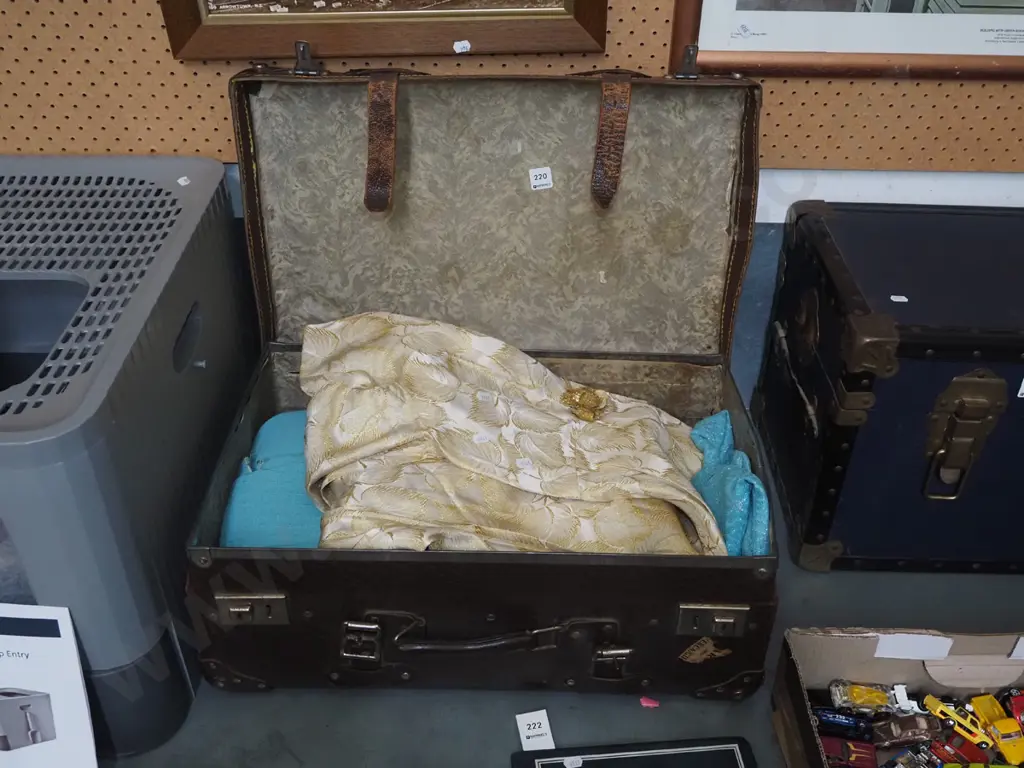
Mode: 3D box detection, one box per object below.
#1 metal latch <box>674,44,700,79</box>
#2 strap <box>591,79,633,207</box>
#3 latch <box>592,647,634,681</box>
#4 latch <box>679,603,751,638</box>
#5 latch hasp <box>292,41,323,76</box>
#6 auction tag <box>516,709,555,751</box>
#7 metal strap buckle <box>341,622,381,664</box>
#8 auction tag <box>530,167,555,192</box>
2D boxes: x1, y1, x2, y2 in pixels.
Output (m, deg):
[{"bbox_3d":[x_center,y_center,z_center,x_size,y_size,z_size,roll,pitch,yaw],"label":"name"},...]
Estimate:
[{"bbox_3d":[0.187,-0.341,1.065,0.026,0.037,0.009,1,28,1],"label":"metal latch"},{"bbox_3d":[0.109,-0.266,1.103,0.031,0.148,0.013,4,28,0],"label":"strap"},{"bbox_3d":[0.103,0.285,1.022,0.038,0.037,0.014,1,28,1],"label":"latch"},{"bbox_3d":[0.200,0.236,1.000,0.070,0.036,0.011,1,28,1],"label":"latch"},{"bbox_3d":[-0.217,-0.347,1.072,0.029,0.038,0.009,1,28,1],"label":"latch hasp"},{"bbox_3d":[0.025,0.364,1.056,0.033,0.001,0.044,-5,38,-9],"label":"auction tag"},{"bbox_3d":[-0.153,0.261,1.018,0.039,0.047,0.012,1,28,1],"label":"metal strap buckle"},{"bbox_3d":[0.034,-0.239,1.173,0.025,0.025,0.001,-6,28,5],"label":"auction tag"}]

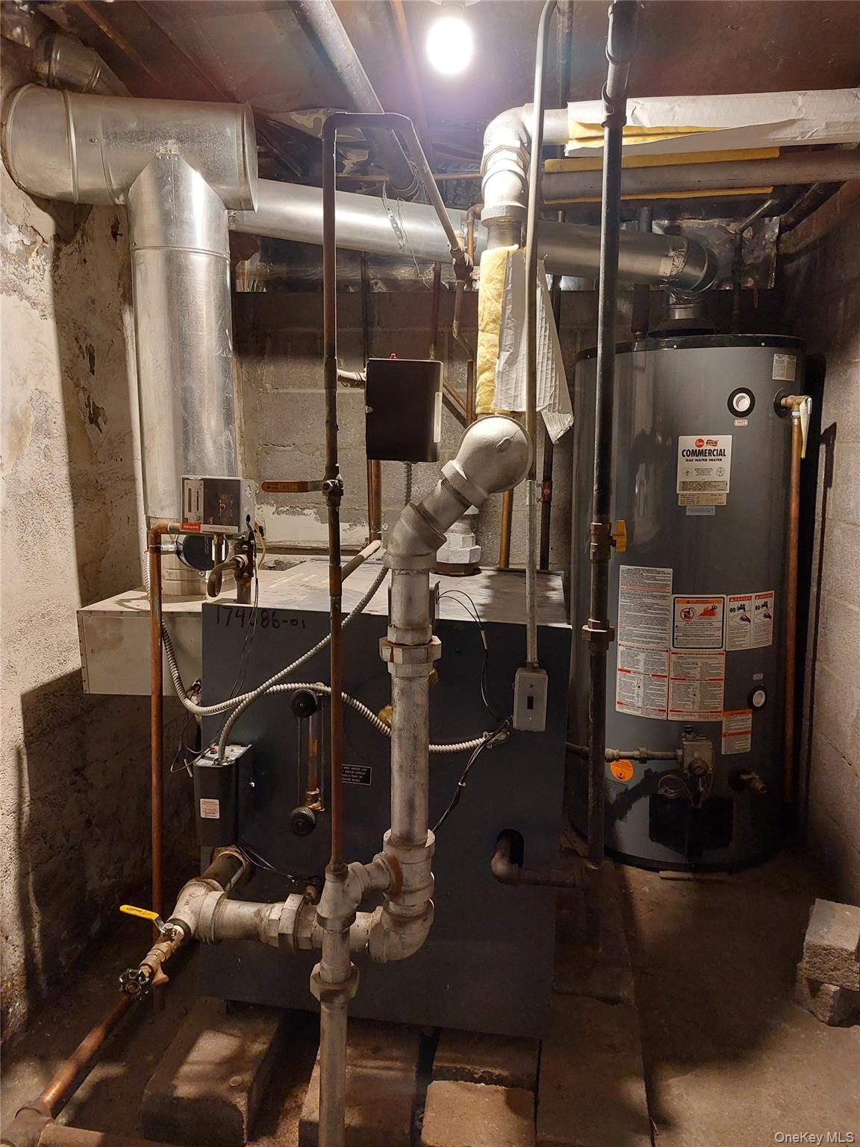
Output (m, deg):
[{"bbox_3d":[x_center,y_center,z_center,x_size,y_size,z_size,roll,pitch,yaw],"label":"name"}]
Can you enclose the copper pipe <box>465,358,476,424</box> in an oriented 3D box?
[{"bbox_3d":[0.118,-0.522,2.300,0.017,0.200,0.017,0,7,0],"label":"copper pipe"}]

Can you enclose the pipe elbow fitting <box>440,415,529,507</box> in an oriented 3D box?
[{"bbox_3d":[0.090,-0.175,1.235,0.125,0.130,0.110,0,7,0],"label":"pipe elbow fitting"}]

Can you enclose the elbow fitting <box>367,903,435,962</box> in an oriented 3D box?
[{"bbox_3d":[-0.047,0.579,1.280,0.105,0.094,0.080,0,7,0],"label":"elbow fitting"}]

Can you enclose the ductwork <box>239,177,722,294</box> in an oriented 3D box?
[{"bbox_3d":[0.172,-0.891,2.139,1.360,0.145,0.145,1,7,-15],"label":"ductwork"}]

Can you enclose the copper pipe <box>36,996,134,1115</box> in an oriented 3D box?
[{"bbox_3d":[-0.614,0.860,1.465,0.031,0.031,0.350,0,4,4],"label":"copper pipe"}]

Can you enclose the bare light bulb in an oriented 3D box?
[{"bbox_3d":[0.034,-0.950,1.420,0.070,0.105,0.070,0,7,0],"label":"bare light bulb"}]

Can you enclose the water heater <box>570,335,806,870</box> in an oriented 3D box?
[{"bbox_3d":[0.748,0.068,2.400,0.645,1.445,0.670,1,8,11],"label":"water heater"}]

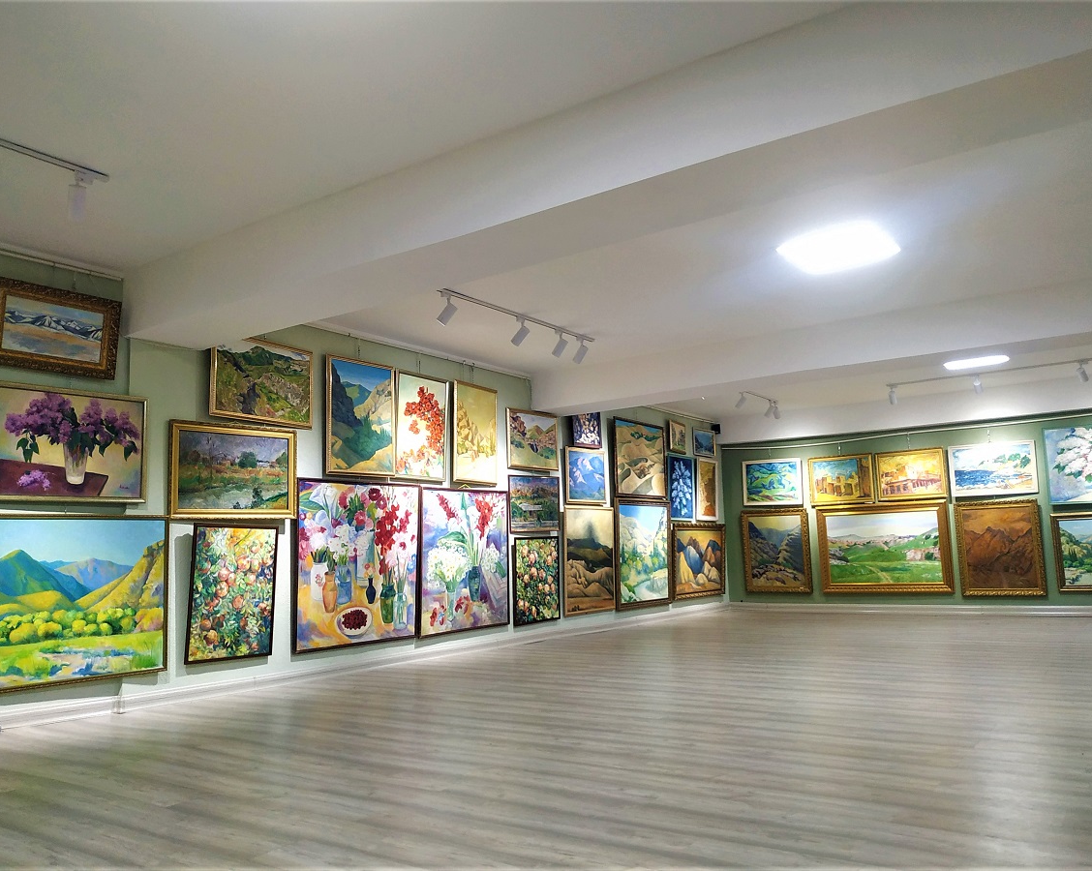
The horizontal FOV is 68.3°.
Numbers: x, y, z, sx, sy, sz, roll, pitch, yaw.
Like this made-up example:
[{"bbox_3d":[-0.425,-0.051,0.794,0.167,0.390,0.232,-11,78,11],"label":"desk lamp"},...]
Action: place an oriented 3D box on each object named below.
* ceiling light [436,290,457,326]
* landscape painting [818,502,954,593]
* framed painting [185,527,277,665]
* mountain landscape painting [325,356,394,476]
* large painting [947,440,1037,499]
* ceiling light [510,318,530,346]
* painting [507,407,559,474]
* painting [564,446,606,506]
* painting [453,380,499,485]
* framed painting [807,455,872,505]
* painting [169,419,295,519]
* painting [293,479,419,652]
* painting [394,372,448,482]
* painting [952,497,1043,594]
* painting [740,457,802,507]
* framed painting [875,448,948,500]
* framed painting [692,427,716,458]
[{"bbox_3d":[-0.729,-0.932,5.918,0.150,0.240,0.080,-4,-8,16],"label":"ceiling light"},{"bbox_3d":[4.454,1.501,10.653,1.623,1.160,0.065,-8,-9,37],"label":"landscape painting"},{"bbox_3d":[-2.221,1.114,5.740,0.035,0.948,0.640,-6,-9,37],"label":"framed painting"},{"bbox_3d":[-1.698,-0.153,7.374,0.050,1.050,0.787,-7,-9,37],"label":"mountain landscape painting"},{"bbox_3d":[5.880,0.447,10.605,1.000,0.674,0.050,-6,-7,32],"label":"large painting"},{"bbox_3d":[-0.235,-0.920,7.159,0.170,0.250,0.080,-8,-10,37],"label":"ceiling light"},{"bbox_3d":[-0.159,0.070,9.343,0.050,0.666,0.942,-7,-9,37],"label":"painting"},{"bbox_3d":[0.496,0.516,10.117,0.050,0.672,0.858,-7,-9,37],"label":"painting"},{"bbox_3d":[-0.687,-0.013,7.934,0.040,0.971,0.580,-6,-9,37],"label":"painting"},{"bbox_3d":[4.262,0.645,11.611,0.869,0.703,0.050,-7,-8,32],"label":"framed painting"},{"bbox_3d":[-2.438,0.291,6.319,0.060,0.724,1.076,-8,-9,37],"label":"painting"},{"bbox_3d":[-1.518,1.052,6.656,0.040,1.330,1.254,-6,-9,37],"label":"painting"},{"bbox_3d":[-1.135,-0.074,7.361,0.040,0.964,0.634,-6,-9,37],"label":"painting"},{"bbox_3d":[5.533,1.382,9.826,0.886,1.135,0.060,-8,-9,37],"label":"painting"},{"bbox_3d":[3.284,0.689,11.689,0.870,0.656,0.040,-8,-9,37],"label":"painting"},{"bbox_3d":[4.769,0.519,10.540,0.833,0.638,0.050,-8,-9,37],"label":"framed painting"},{"bbox_3d":[2.346,0.108,11.879,0.040,0.388,0.624,-6,-9,37],"label":"framed painting"}]

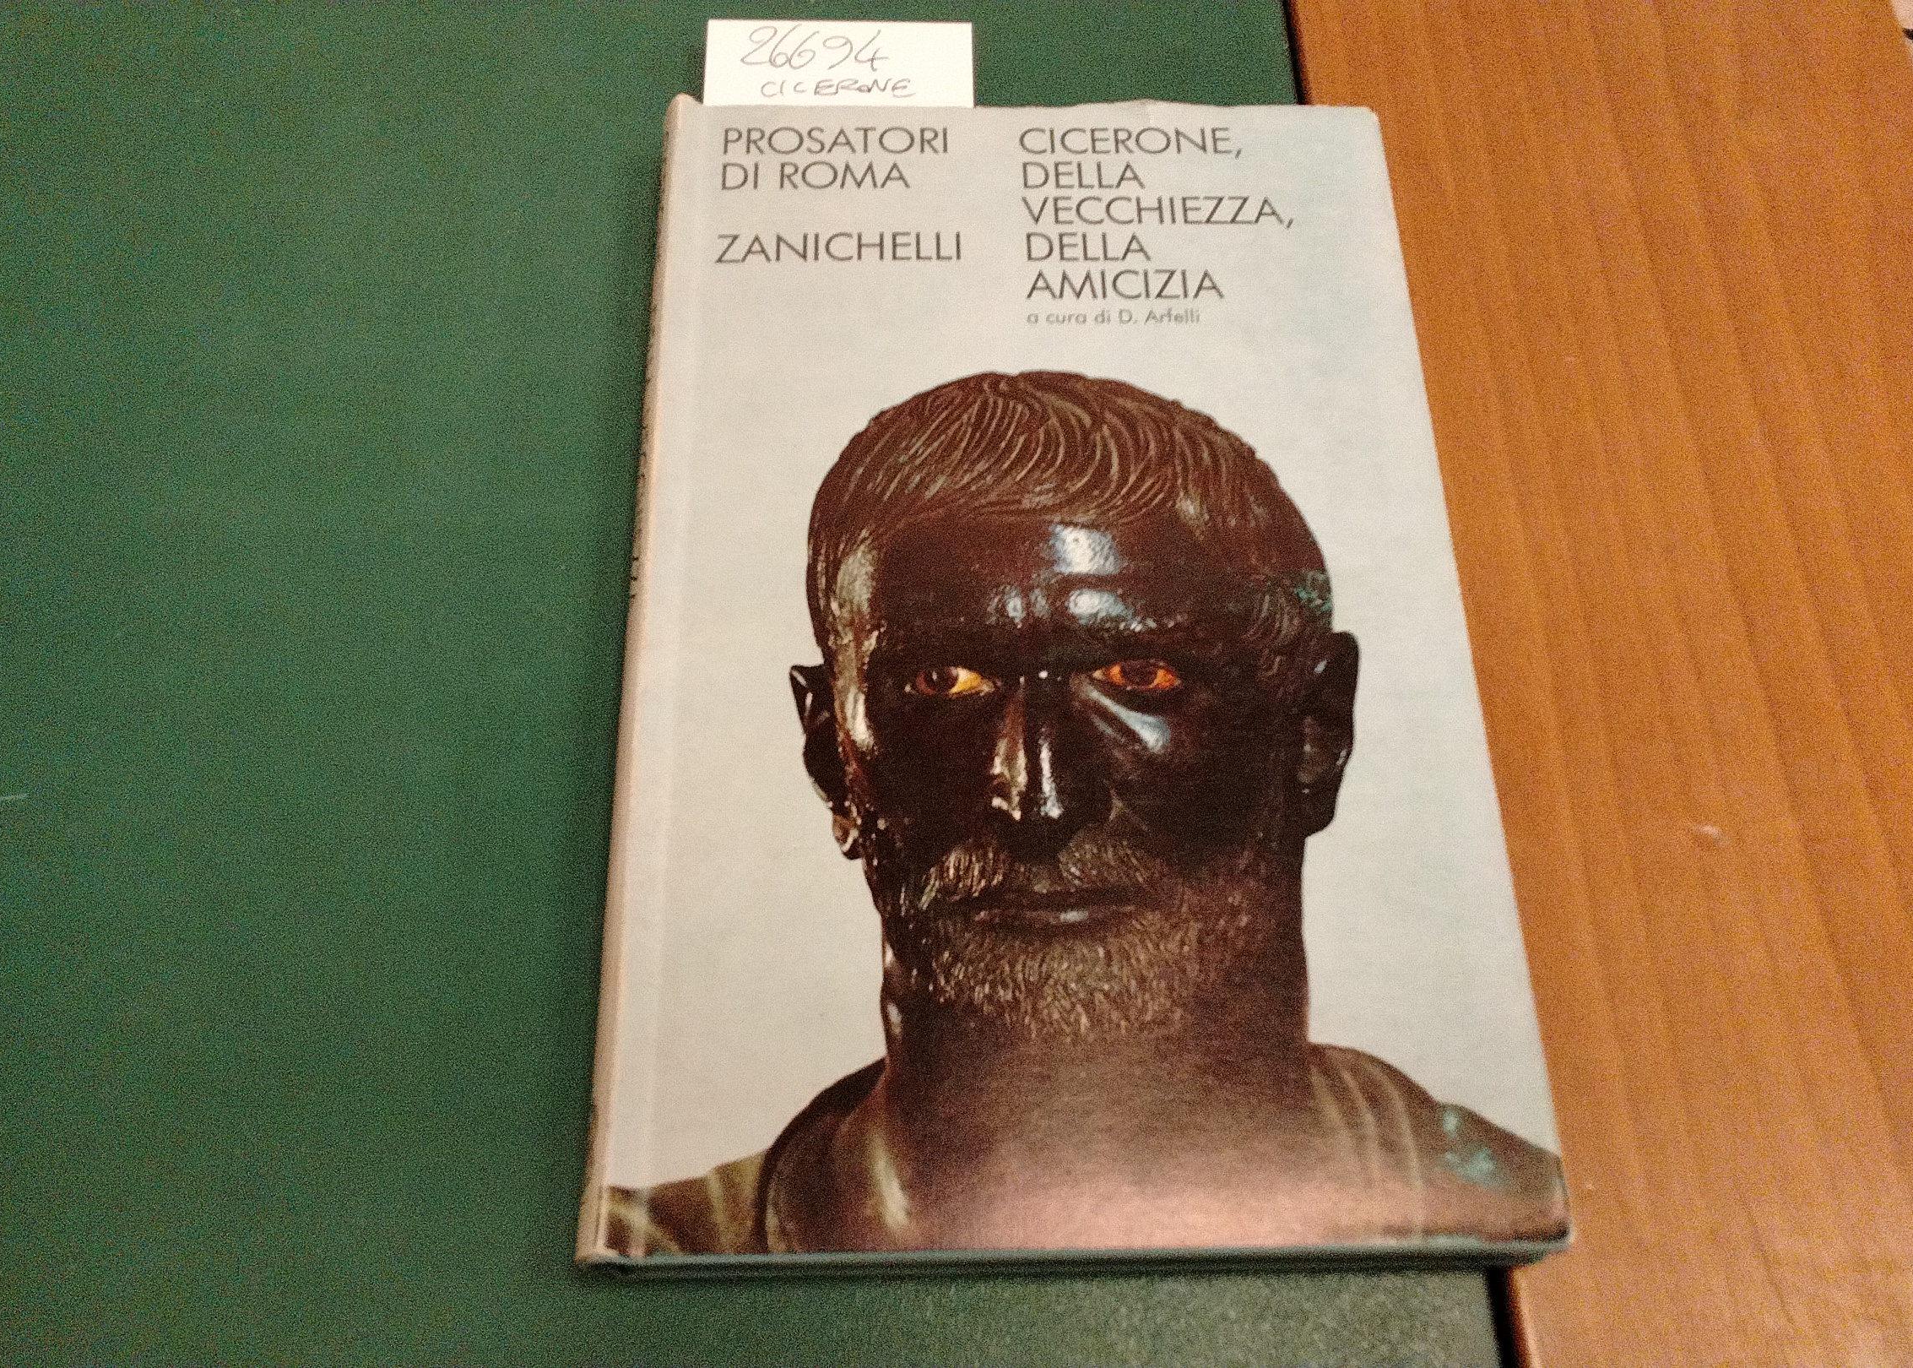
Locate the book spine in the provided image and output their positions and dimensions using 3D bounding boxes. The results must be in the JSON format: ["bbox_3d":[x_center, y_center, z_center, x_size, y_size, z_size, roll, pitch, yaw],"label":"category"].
[{"bbox_3d":[-0.047,-0.012,0.256,0.007,0.015,0.197,0,65,-1],"label":"book spine"}]

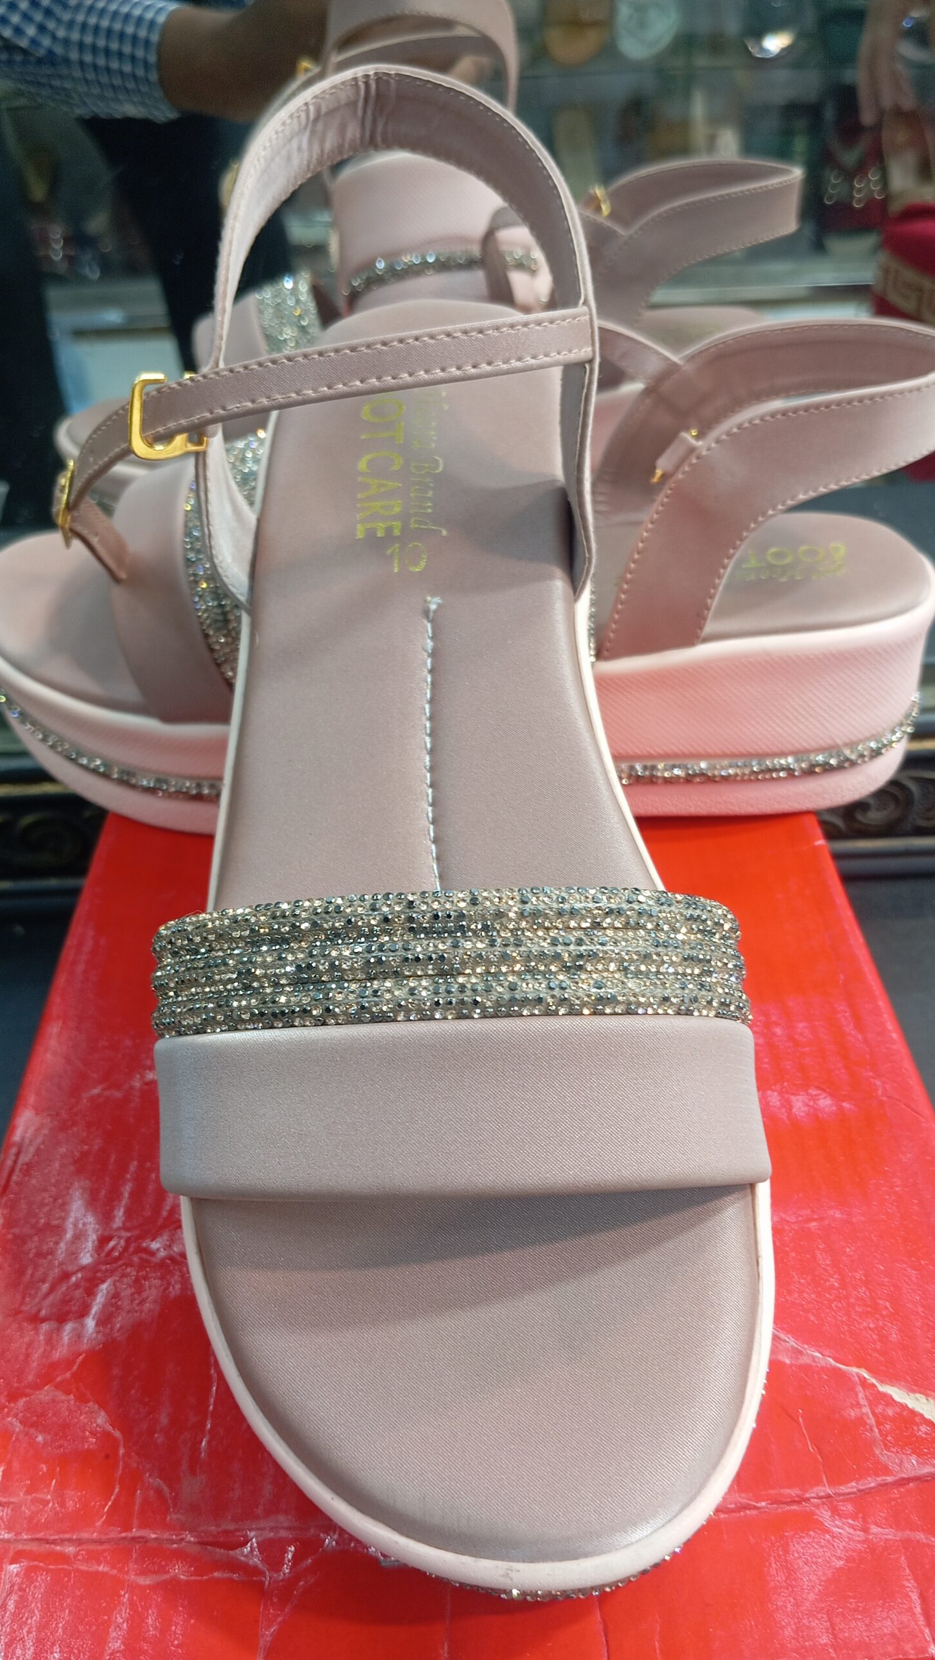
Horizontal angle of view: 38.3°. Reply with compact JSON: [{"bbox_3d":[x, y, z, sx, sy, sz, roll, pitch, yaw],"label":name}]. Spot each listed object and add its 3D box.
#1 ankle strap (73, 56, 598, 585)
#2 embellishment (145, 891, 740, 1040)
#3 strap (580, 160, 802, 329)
[{"bbox_3d":[-0.027,-0.101,0.270,0.105,0.062,0.099,-3,56,-1],"label":"ankle strap"},{"bbox_3d":[-0.002,0.025,0.200,0.087,0.035,0.027,-3,56,-1],"label":"embellishment"},{"bbox_3d":[0.068,-0.202,0.484,0.099,0.065,0.083,-7,38,-5],"label":"strap"}]

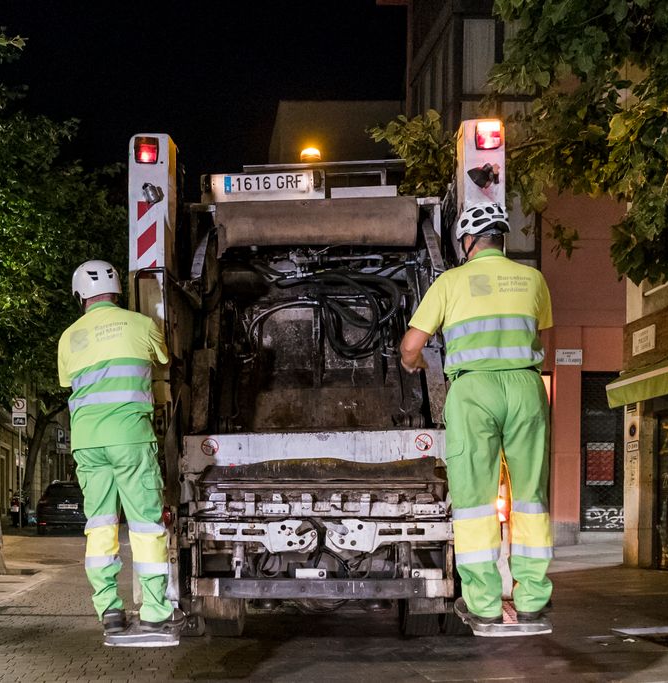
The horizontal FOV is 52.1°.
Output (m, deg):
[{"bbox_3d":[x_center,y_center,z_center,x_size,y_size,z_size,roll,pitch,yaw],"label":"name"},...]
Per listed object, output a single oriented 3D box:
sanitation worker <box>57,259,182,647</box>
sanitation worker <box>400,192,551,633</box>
[{"bbox_3d":[-1.020,0.492,3.260,0.520,1.740,0.450,-5,-7,20],"label":"sanitation worker"},{"bbox_3d":[0.621,0.307,3.040,0.620,1.810,0.480,1,-7,-6],"label":"sanitation worker"}]

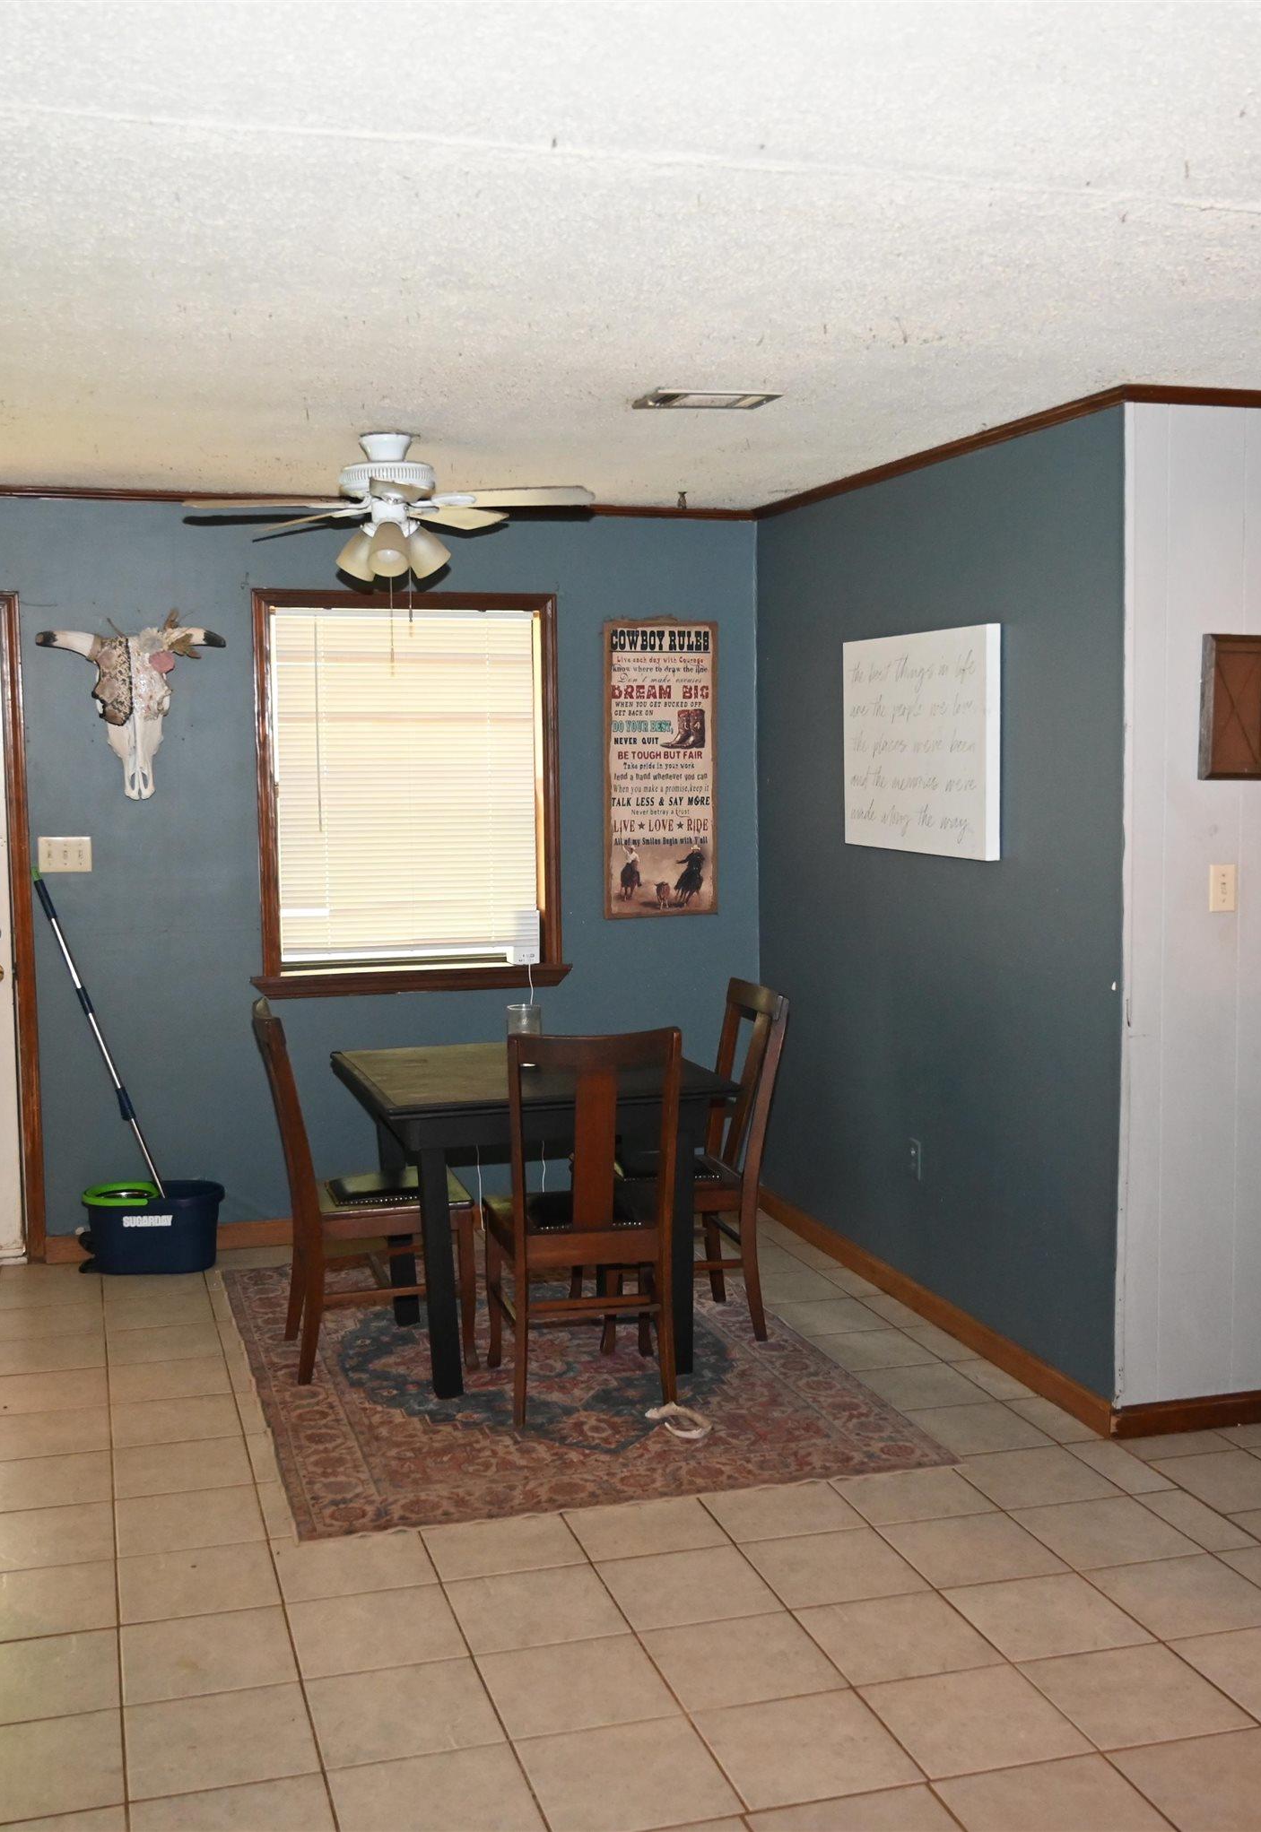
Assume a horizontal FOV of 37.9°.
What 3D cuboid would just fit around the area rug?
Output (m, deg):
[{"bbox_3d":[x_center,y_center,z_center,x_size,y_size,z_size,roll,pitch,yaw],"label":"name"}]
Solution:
[{"bbox_3d":[-0.260,1.184,5.012,1.510,0.010,2.100,-2,5,-16],"label":"area rug"}]

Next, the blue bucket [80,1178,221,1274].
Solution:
[{"bbox_3d":[-1.516,0.997,5.822,0.455,0.245,0.265,-2,6,-23],"label":"blue bucket"}]

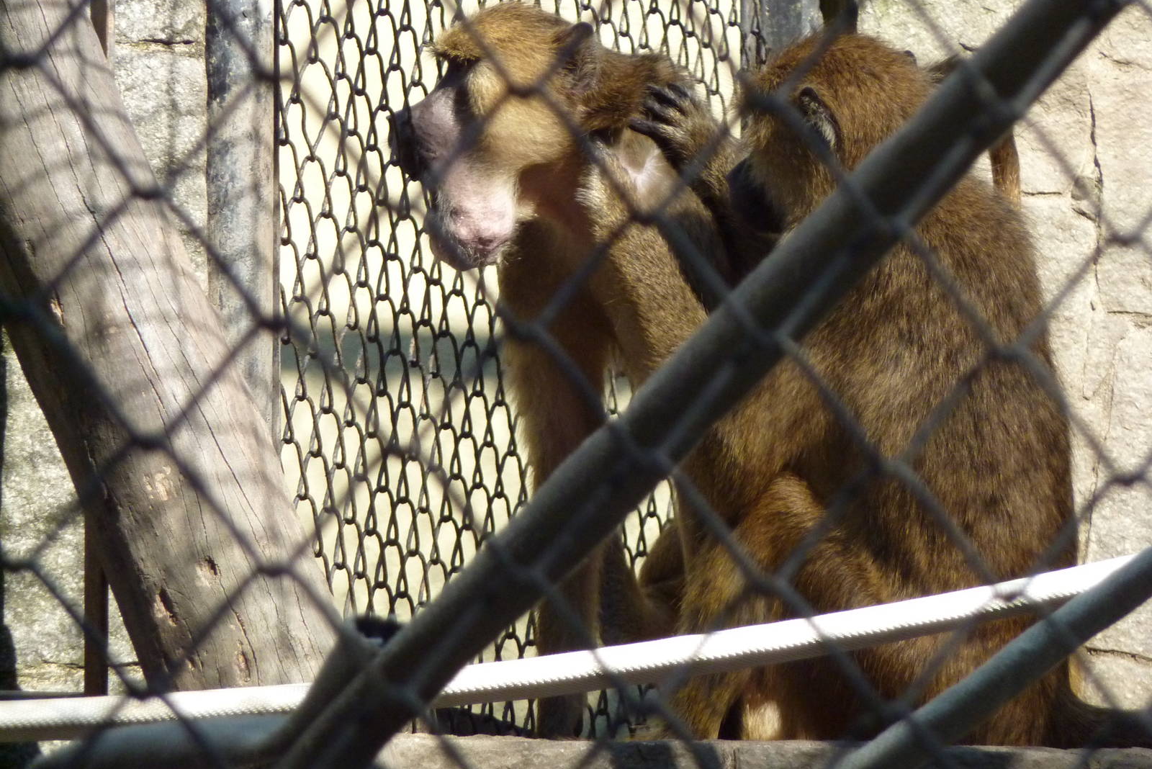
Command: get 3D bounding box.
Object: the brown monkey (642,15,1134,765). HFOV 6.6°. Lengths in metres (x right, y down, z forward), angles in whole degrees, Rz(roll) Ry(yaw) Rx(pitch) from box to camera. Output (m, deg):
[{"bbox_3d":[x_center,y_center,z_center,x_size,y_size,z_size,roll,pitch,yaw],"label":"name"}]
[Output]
[{"bbox_3d":[0.260,0.003,8.750,0.480,0.620,0.330,-2,-3,37],"label":"brown monkey"}]

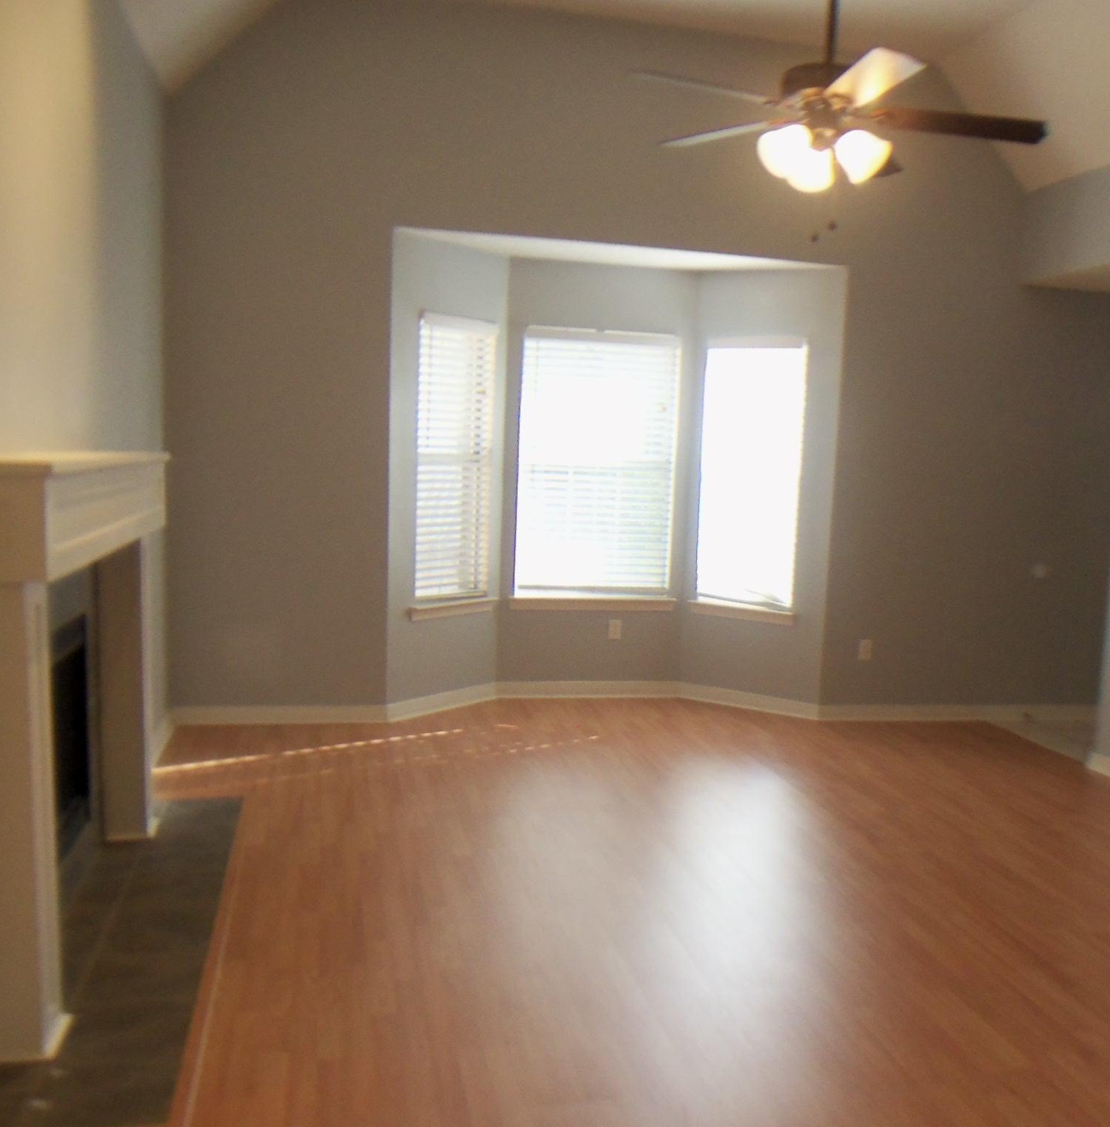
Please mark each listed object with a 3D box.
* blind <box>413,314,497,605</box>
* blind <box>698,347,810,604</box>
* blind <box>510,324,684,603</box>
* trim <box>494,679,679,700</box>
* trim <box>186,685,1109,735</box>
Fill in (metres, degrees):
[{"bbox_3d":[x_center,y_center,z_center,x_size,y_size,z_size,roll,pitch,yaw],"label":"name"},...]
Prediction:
[{"bbox_3d":[-0.539,-0.552,6.448,0.055,1.469,0.576,6,7,37],"label":"blind"},{"bbox_3d":[1.097,-0.507,6.775,0.584,1.448,0.055,5,7,31],"label":"blind"},{"bbox_3d":[0.246,-0.560,6.870,0.883,1.470,0.055,1,6,-11],"label":"blind"},{"bbox_3d":[0.201,0.727,6.957,1.059,0.092,0.020,1,6,-11],"label":"trim"},{"bbox_3d":[0.558,0.758,6.741,5.086,0.096,0.609,1,6,-11],"label":"trim"}]

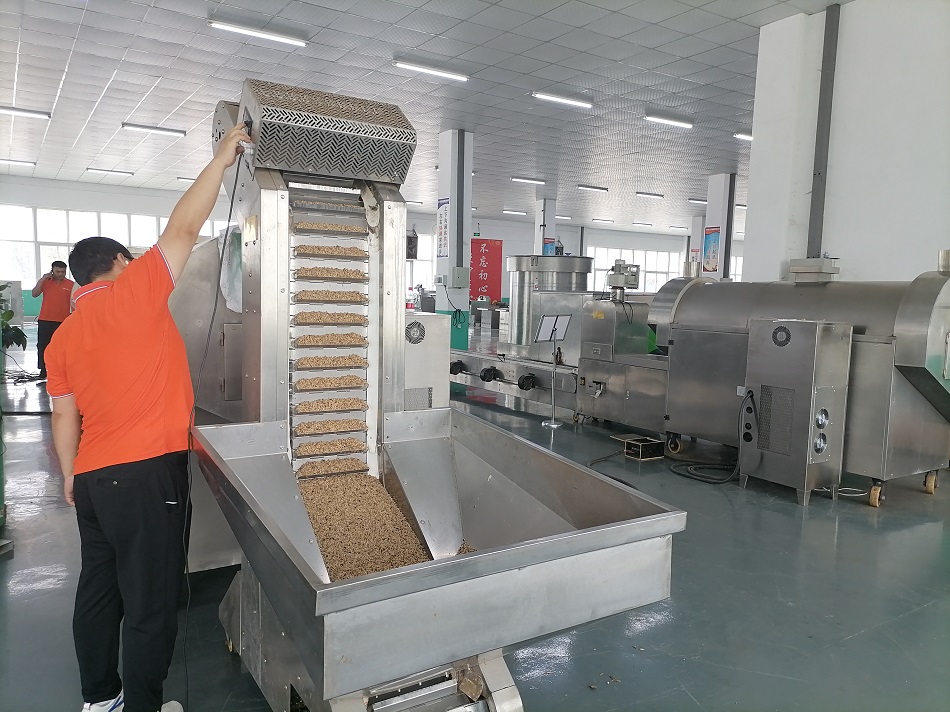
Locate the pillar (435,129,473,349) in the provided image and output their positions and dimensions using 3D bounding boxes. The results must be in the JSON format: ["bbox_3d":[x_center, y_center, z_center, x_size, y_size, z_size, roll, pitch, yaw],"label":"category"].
[{"bbox_3d":[-0.434,-2.175,14.380,0.510,4.510,0.510,-2,7,-33],"label":"pillar"}]

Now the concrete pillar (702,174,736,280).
[{"bbox_3d":[6.302,-2.391,18.536,0.510,4.510,0.510,-2,7,-33],"label":"concrete pillar"}]

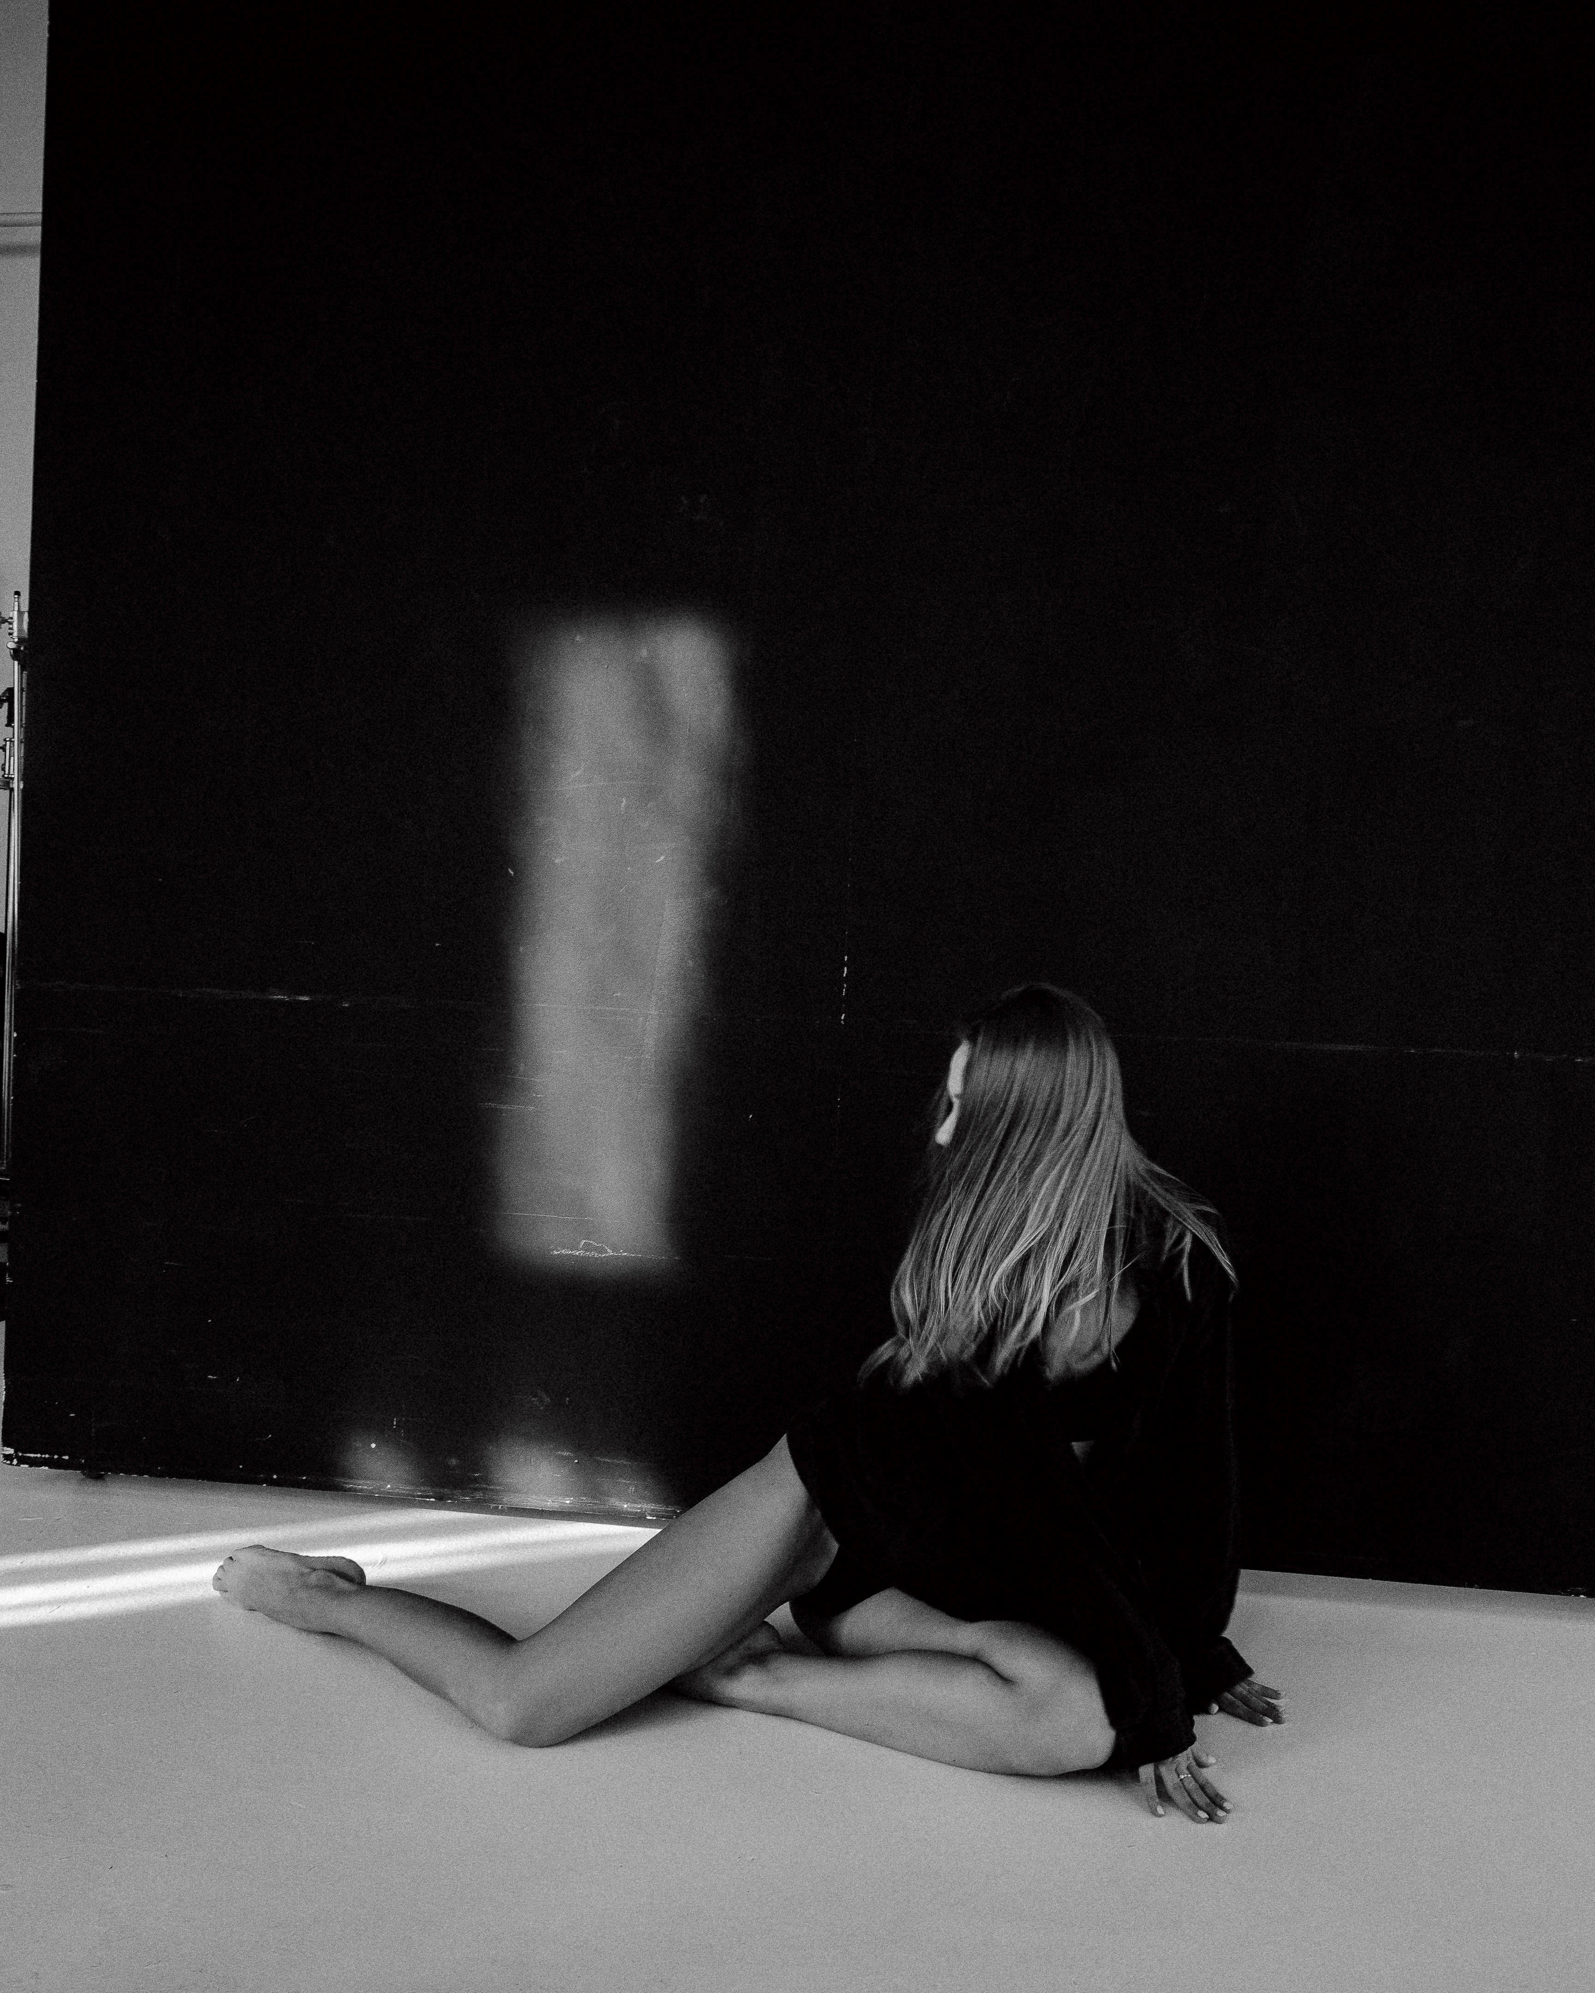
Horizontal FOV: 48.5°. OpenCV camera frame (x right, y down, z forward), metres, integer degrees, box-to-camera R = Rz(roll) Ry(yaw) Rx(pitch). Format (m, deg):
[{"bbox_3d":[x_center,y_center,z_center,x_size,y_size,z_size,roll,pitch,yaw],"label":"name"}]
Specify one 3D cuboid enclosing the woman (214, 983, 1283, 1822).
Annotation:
[{"bbox_3d":[-0.050,0.380,1.970,1.193,0.810,0.697,2,1,-12],"label":"woman"}]

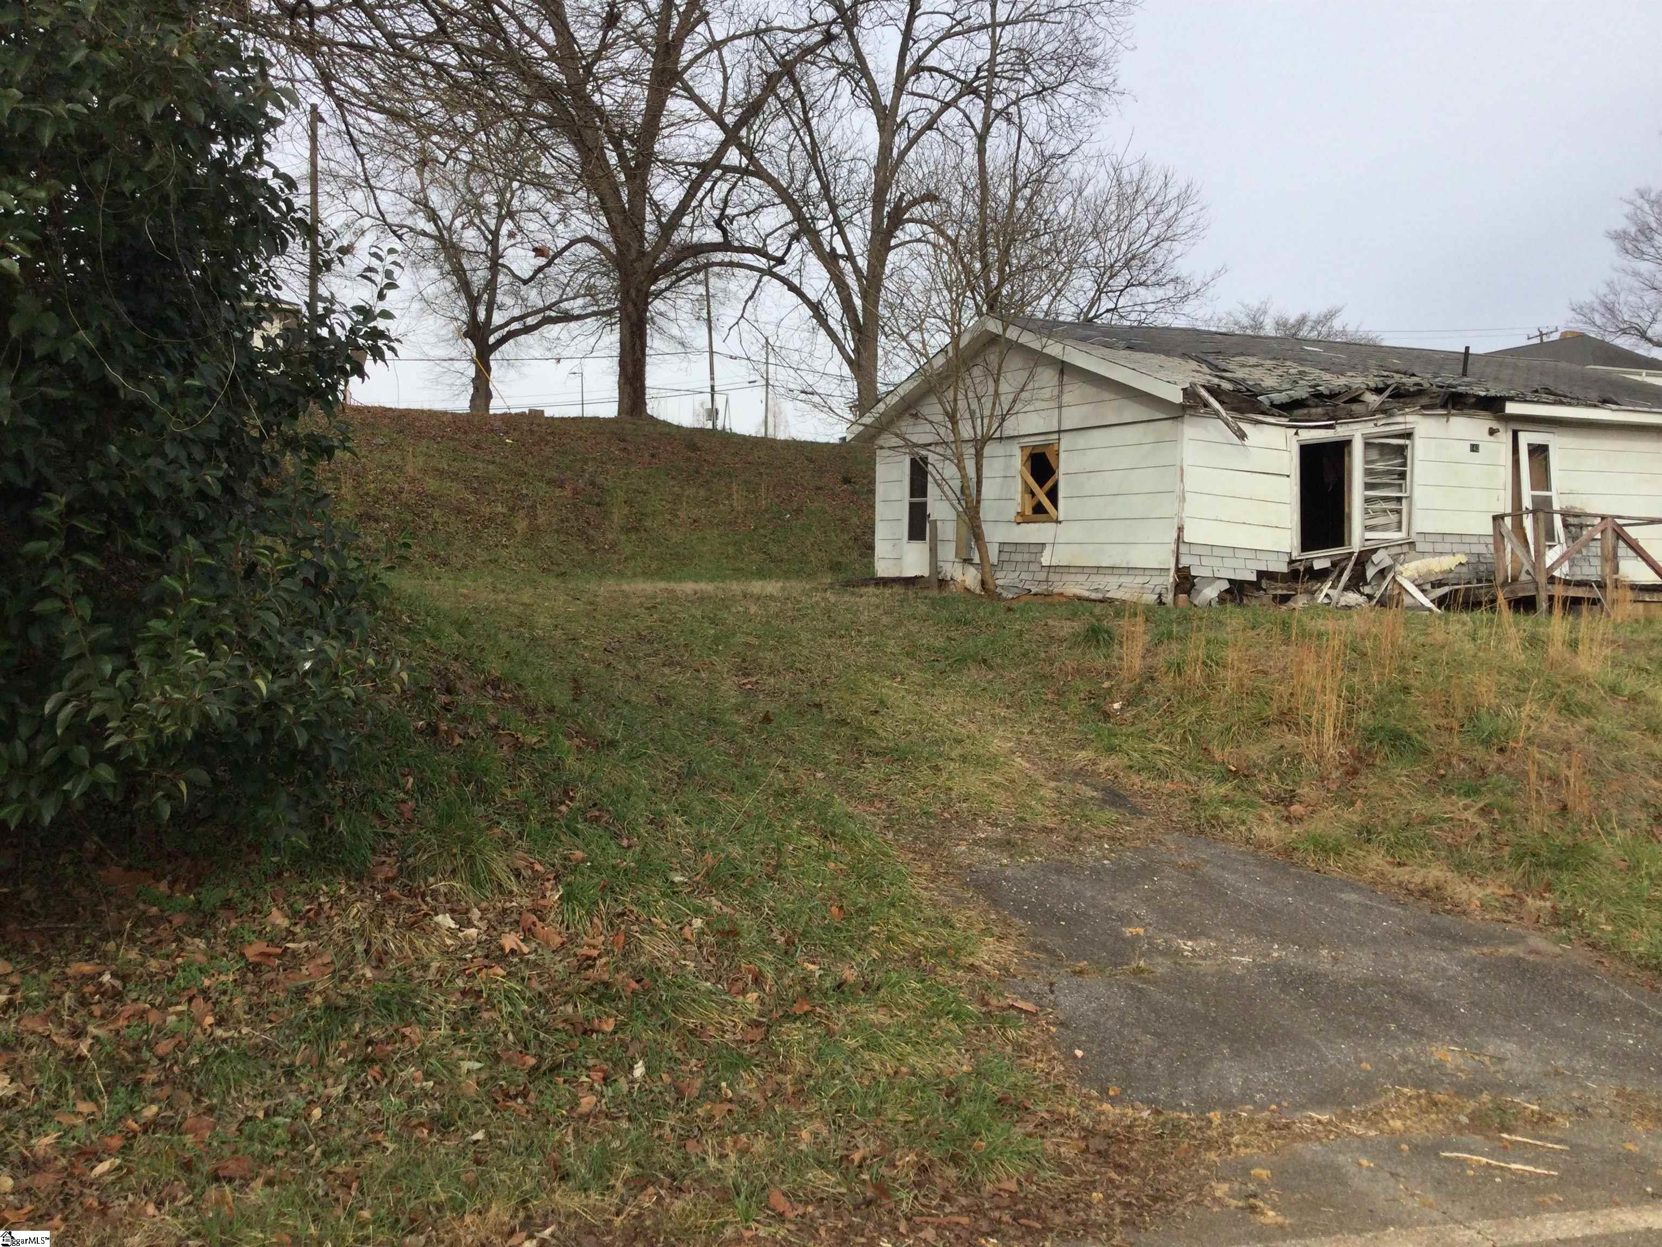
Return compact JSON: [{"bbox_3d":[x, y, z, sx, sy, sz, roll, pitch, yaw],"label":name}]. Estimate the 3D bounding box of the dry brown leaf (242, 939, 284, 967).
[{"bbox_3d":[-1.851,1.073,4.850,0.133,0.052,0.115,-1,4,-21],"label":"dry brown leaf"}]

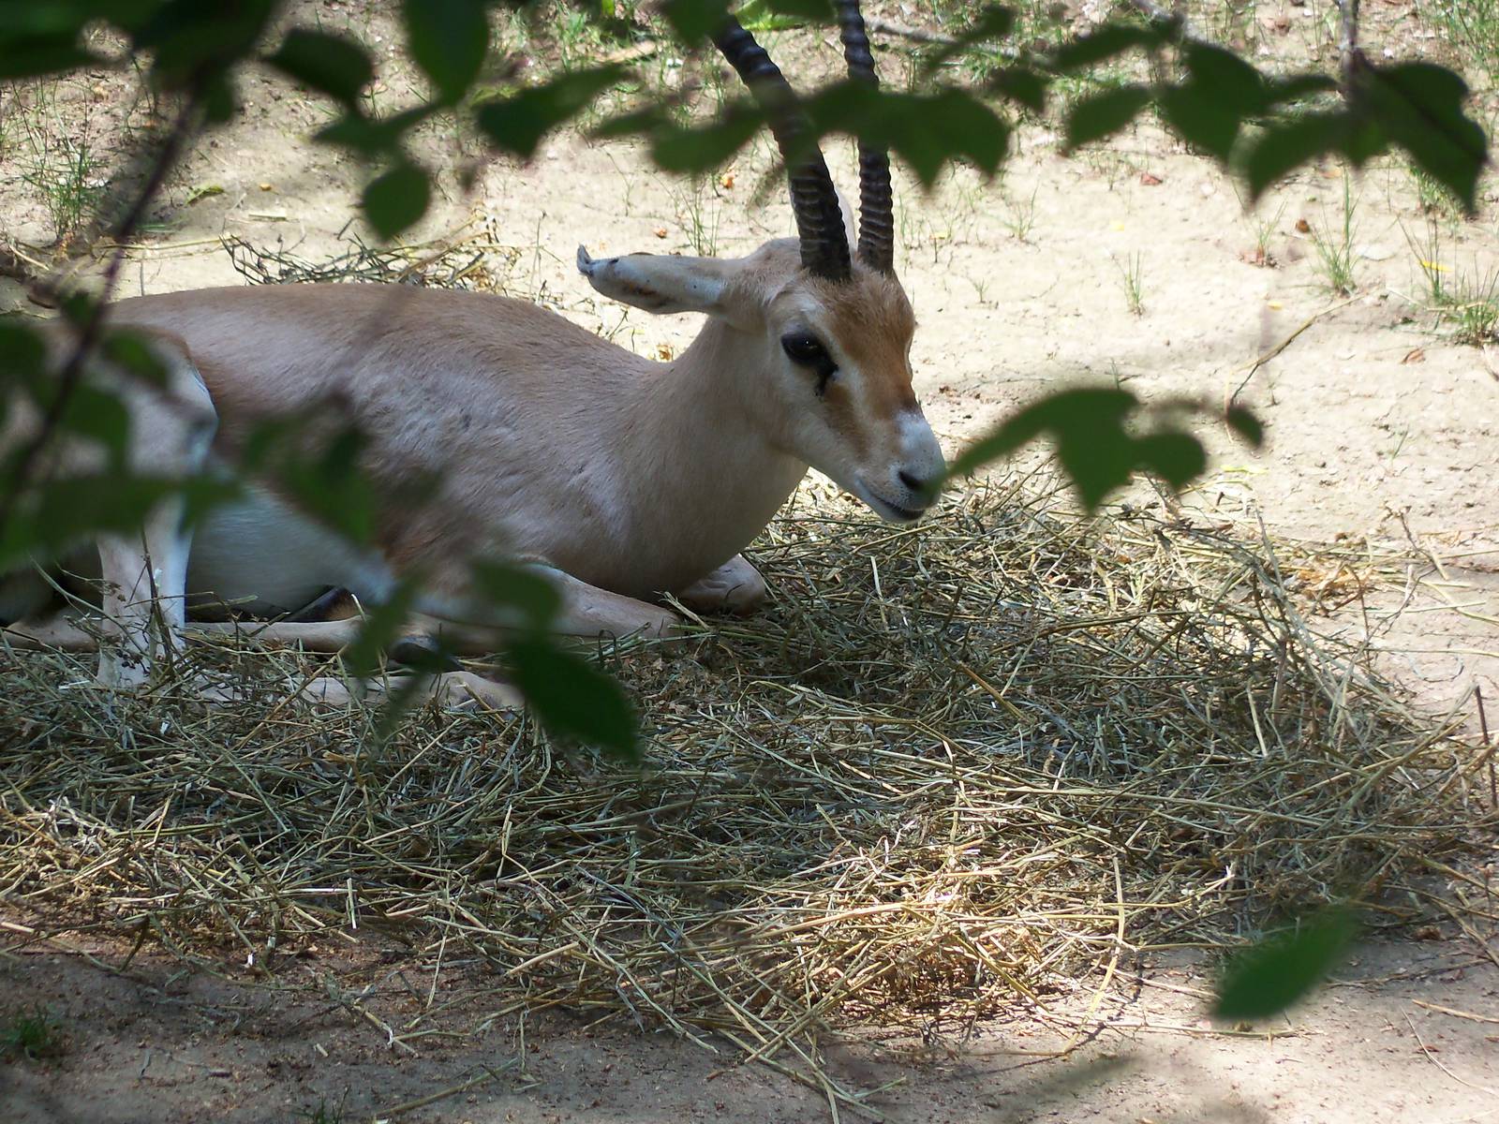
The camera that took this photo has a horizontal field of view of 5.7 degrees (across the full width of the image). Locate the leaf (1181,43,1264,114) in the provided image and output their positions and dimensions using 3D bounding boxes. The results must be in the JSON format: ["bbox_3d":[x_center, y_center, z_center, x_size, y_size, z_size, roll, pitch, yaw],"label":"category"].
[{"bbox_3d":[0.203,-0.207,6.500,0.036,0.031,0.035,0,14,0],"label":"leaf"}]

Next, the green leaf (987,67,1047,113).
[{"bbox_3d":[0.117,-0.206,6.600,0.026,0.020,0.028,0,14,0],"label":"green leaf"}]

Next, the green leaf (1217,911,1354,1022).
[{"bbox_3d":[0.198,0.149,5.600,0.062,0.028,0.035,-34,12,0],"label":"green leaf"}]

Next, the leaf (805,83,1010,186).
[{"bbox_3d":[0.068,-0.183,6.500,0.088,0.044,0.045,0,14,0],"label":"leaf"}]

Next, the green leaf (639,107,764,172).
[{"bbox_3d":[-0.021,-0.181,6.500,0.054,0.028,0.035,0,14,0],"label":"green leaf"}]

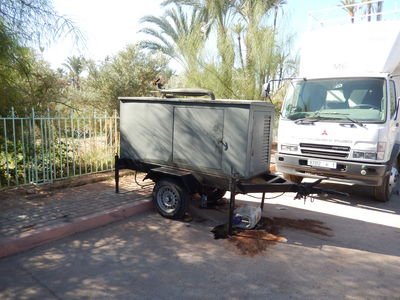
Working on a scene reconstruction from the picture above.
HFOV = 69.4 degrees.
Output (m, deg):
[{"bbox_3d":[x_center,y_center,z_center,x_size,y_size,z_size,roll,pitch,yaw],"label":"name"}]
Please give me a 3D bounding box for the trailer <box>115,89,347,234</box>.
[{"bbox_3d":[0.351,0.050,4.557,3.621,2.022,1.252,7,10,33],"label":"trailer"}]

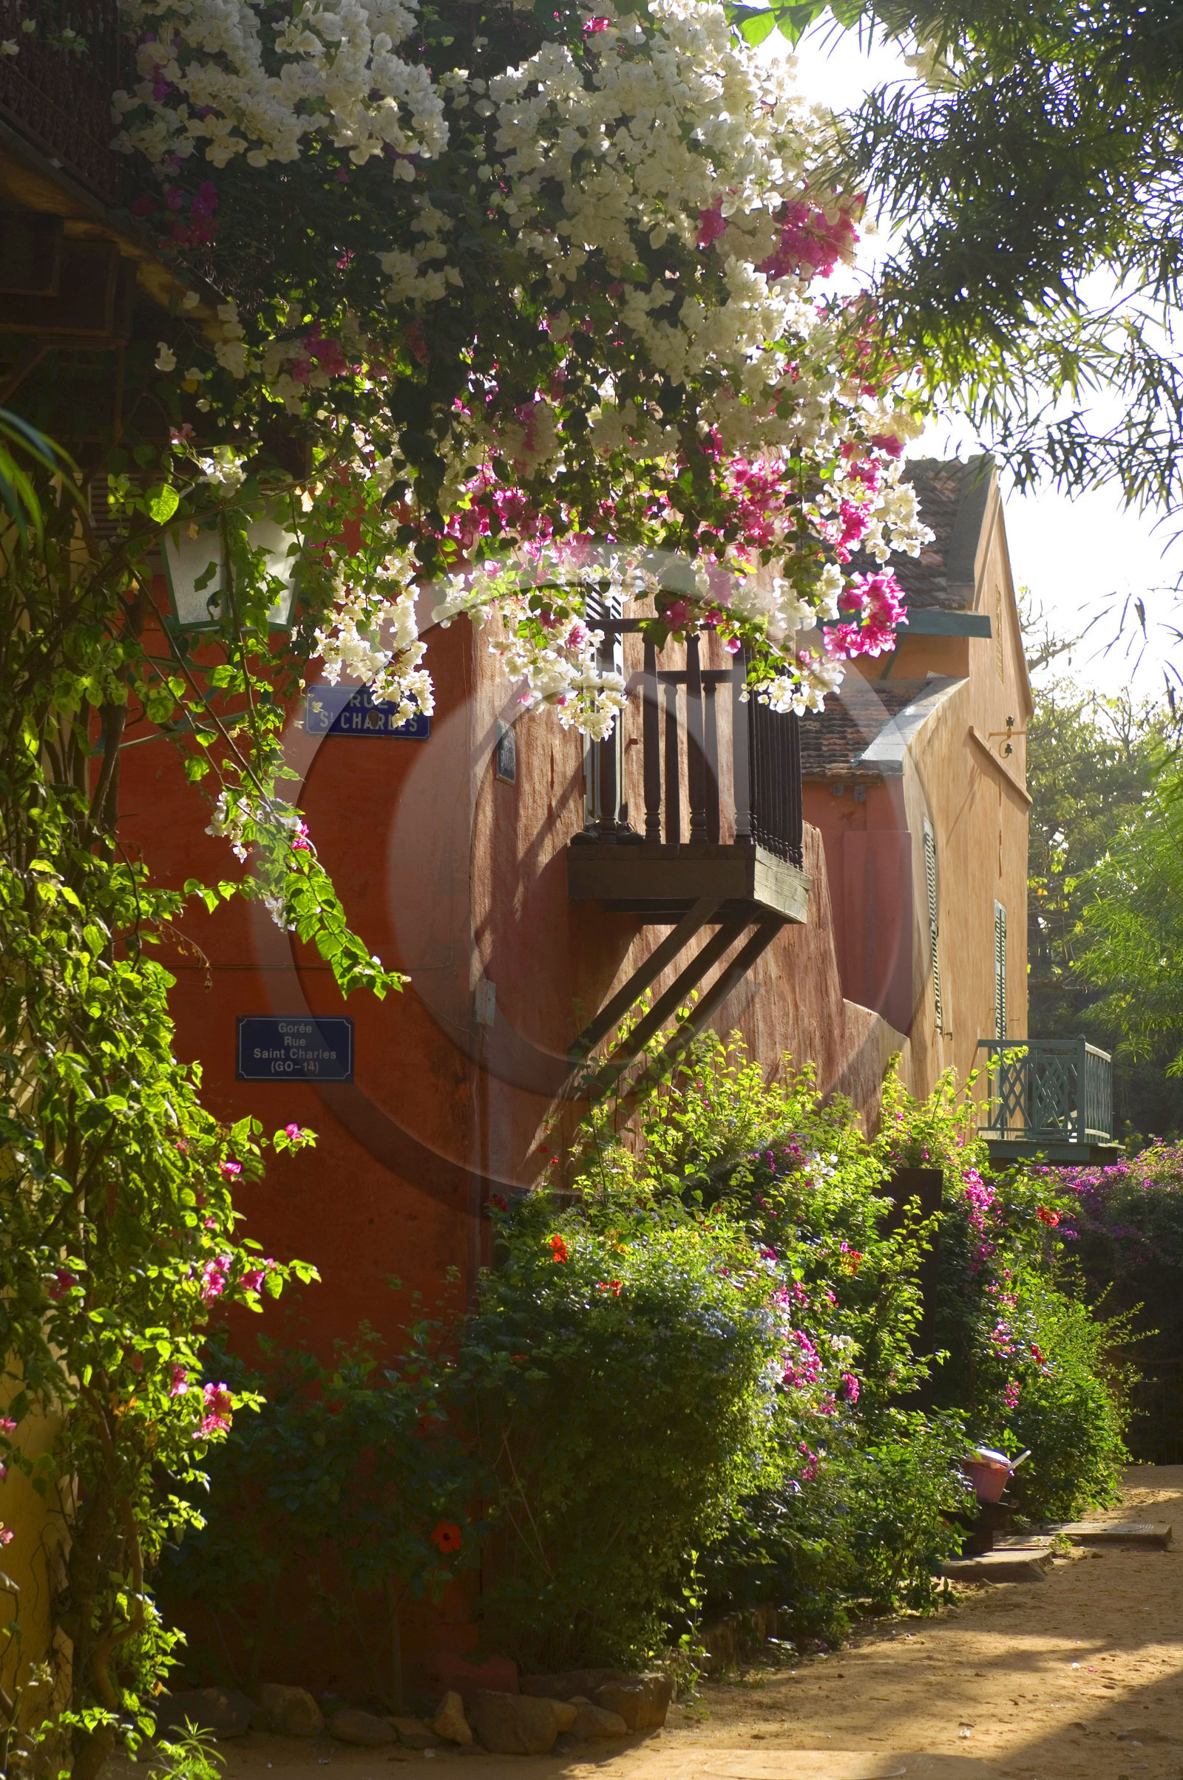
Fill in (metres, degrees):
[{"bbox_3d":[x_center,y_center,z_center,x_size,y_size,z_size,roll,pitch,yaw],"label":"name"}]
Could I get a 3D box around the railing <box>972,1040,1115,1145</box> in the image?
[{"bbox_3d":[4.394,1.984,42.767,0.986,0.957,4.376,-1,-4,10],"label":"railing"}]

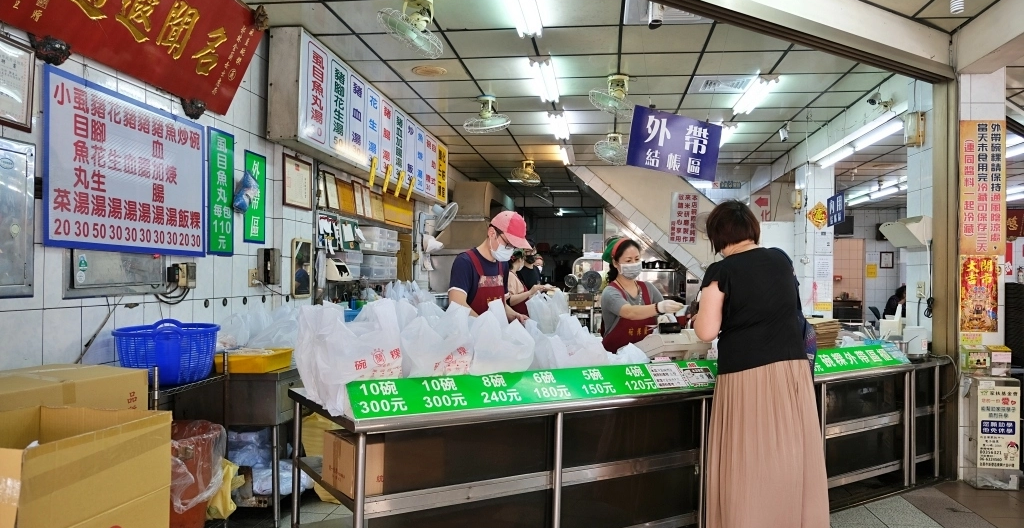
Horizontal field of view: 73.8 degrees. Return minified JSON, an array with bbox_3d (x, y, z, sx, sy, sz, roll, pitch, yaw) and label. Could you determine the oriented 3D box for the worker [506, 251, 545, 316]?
[{"bbox_3d":[0.131,0.641,5.400,0.420,1.560,0.420,1,-1,-3],"label":"worker"}]

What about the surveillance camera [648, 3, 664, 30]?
[{"bbox_3d":[0.849,-1.474,4.024,0.085,0.220,0.085,1,-23,7],"label":"surveillance camera"}]

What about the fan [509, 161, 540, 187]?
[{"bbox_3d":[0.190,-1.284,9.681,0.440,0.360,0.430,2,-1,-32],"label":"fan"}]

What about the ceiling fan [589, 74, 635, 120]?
[{"bbox_3d":[0.872,-1.422,5.824,0.410,0.370,0.420,2,-1,-27],"label":"ceiling fan"}]

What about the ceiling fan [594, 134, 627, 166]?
[{"bbox_3d":[1.192,-1.365,8.138,0.440,0.400,0.420,0,-1,35],"label":"ceiling fan"}]

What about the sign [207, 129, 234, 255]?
[{"bbox_3d":[-1.734,-0.422,4.085,0.020,0.735,0.265,1,-1,8],"label":"sign"}]

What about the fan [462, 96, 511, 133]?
[{"bbox_3d":[-0.220,-1.368,6.326,0.440,0.340,0.430,1,-1,21],"label":"fan"}]

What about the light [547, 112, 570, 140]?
[{"bbox_3d":[0.539,-1.535,7.699,0.160,0.080,1.200,1,-1,8],"label":"light"}]

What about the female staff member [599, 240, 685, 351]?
[{"bbox_3d":[0.806,0.612,4.287,0.470,1.560,0.420,2,-1,-20],"label":"female staff member"}]

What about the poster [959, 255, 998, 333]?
[{"bbox_3d":[3.178,0.204,4.640,0.241,0.510,0.010,1,-1,8],"label":"poster"}]

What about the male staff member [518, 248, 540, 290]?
[{"bbox_3d":[0.133,0.601,6.294,0.320,1.680,0.480,0,-1,41],"label":"male staff member"}]

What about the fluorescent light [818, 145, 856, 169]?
[{"bbox_3d":[3.595,-1.165,7.573,0.070,0.070,1.140,1,-1,8],"label":"fluorescent light"}]

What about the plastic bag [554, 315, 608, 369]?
[{"bbox_3d":[0.345,0.421,3.440,0.280,0.340,0.240,1,-1,-24],"label":"plastic bag"}]

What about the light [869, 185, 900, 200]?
[{"bbox_3d":[6.369,-1.200,11.614,0.150,0.085,1.200,1,-1,8],"label":"light"}]

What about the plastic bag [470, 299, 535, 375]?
[{"bbox_3d":[-0.043,0.369,3.026,0.230,0.420,0.190,2,-1,-32],"label":"plastic bag"}]

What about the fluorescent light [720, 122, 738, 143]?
[{"bbox_3d":[2.469,-1.494,8.036,0.160,0.080,1.200,1,-1,8],"label":"fluorescent light"}]

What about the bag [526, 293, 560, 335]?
[{"bbox_3d":[0.224,0.384,5.011,0.220,0.380,0.180,2,-1,-32],"label":"bag"}]

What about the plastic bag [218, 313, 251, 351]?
[{"bbox_3d":[-1.665,0.418,4.050,0.220,0.250,0.220,1,-1,8],"label":"plastic bag"}]

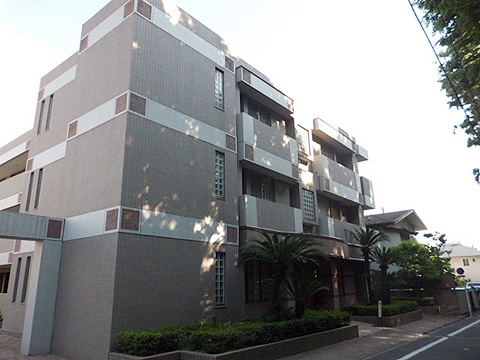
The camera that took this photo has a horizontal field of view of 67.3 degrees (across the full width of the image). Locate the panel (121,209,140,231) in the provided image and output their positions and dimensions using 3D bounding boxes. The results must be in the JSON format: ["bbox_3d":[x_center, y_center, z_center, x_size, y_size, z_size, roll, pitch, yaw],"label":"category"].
[{"bbox_3d":[-2.605,0.961,8.609,0.061,0.505,0.505,-15,-21,39],"label":"panel"}]

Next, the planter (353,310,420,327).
[{"bbox_3d":[5.688,5.399,14.188,1.850,0.360,3.500,-13,-20,37],"label":"planter"}]

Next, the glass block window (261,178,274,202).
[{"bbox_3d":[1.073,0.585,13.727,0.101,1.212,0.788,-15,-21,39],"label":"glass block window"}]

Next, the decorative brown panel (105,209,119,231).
[{"bbox_3d":[-3.000,0.956,8.465,0.500,0.500,0.050,-13,-19,37],"label":"decorative brown panel"}]

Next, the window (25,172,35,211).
[{"bbox_3d":[-6.879,0.393,11.890,0.290,1.320,0.100,-13,-19,37],"label":"window"}]

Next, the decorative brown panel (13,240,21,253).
[{"bbox_3d":[-7.164,2.105,11.653,0.440,0.480,0.050,-13,-19,37],"label":"decorative brown panel"}]

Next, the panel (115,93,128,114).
[{"bbox_3d":[-3.011,-1.921,9.211,0.475,0.475,0.050,-13,-20,37],"label":"panel"}]

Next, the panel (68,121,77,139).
[{"bbox_3d":[-5.066,-1.486,10.841,0.465,0.545,0.061,-13,-20,36],"label":"panel"}]

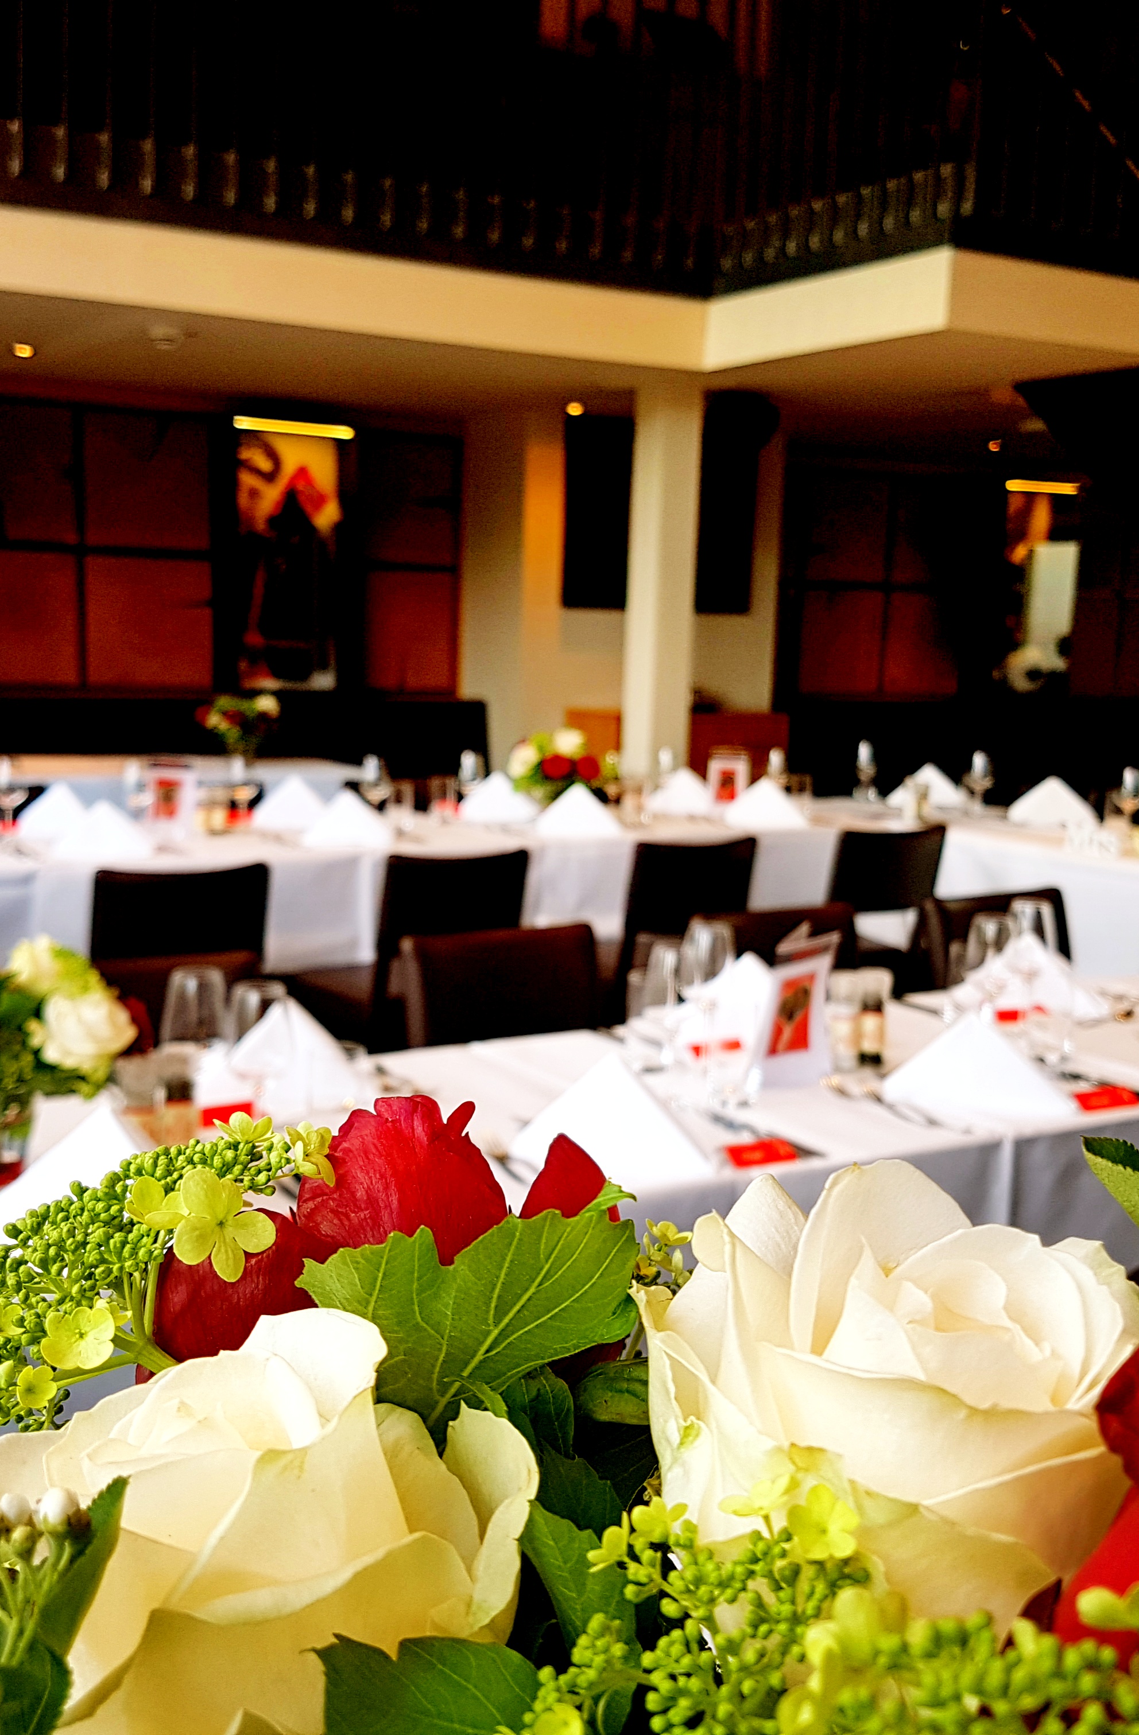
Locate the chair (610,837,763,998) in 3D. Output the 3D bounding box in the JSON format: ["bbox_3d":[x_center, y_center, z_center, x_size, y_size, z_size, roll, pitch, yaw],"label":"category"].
[{"bbox_3d":[0.200,0.302,5.015,0.430,0.820,0.540,-4,10,-35],"label":"chair"}]

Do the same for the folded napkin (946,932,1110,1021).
[{"bbox_3d":[0.832,0.182,3.189,0.285,0.145,0.185,7,10,30],"label":"folded napkin"}]

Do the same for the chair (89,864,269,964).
[{"bbox_3d":[-1.032,0.364,4.307,0.430,0.830,0.520,-3,10,-29],"label":"chair"}]

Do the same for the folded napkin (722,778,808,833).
[{"bbox_3d":[0.638,-0.208,5.647,0.255,0.147,0.150,-3,10,-29],"label":"folded napkin"}]

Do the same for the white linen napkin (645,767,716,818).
[{"bbox_3d":[0.401,-0.268,5.977,0.255,0.147,0.150,-3,10,-29],"label":"white linen napkin"}]

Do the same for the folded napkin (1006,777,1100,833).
[{"bbox_3d":[1.668,-0.217,5.995,0.285,0.145,0.185,3,9,8],"label":"folded napkin"}]

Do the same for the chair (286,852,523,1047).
[{"bbox_3d":[-0.427,0.341,4.632,0.430,0.820,0.540,-4,10,-35],"label":"chair"}]

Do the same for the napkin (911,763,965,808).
[{"bbox_3d":[1.325,-0.301,6.373,0.150,0.147,0.255,-3,10,-29],"label":"napkin"}]

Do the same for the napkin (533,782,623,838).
[{"bbox_3d":[0.040,-0.179,5.341,0.255,0.147,0.150,-3,10,-29],"label":"napkin"}]

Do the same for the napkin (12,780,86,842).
[{"bbox_3d":[-1.523,-0.174,5.075,0.285,0.145,0.185,7,10,30],"label":"napkin"}]

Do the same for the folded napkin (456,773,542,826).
[{"bbox_3d":[-0.224,-0.234,5.631,0.255,0.147,0.150,-3,10,-29],"label":"folded napkin"}]

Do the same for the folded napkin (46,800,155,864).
[{"bbox_3d":[-1.229,-0.101,4.643,0.285,0.145,0.185,5,9,19],"label":"folded napkin"}]

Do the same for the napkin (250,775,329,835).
[{"bbox_3d":[-0.874,-0.204,5.403,0.285,0.145,0.185,5,9,21],"label":"napkin"}]

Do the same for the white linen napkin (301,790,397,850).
[{"bbox_3d":[-0.625,-0.141,5.034,0.285,0.145,0.185,6,9,23],"label":"white linen napkin"}]

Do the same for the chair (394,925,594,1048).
[{"bbox_3d":[-0.035,0.563,3.249,0.430,0.830,0.520,-3,10,-29],"label":"chair"}]

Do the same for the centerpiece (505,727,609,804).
[{"bbox_3d":[-0.040,-0.300,5.673,0.320,0.300,0.320,2,9,0],"label":"centerpiece"}]

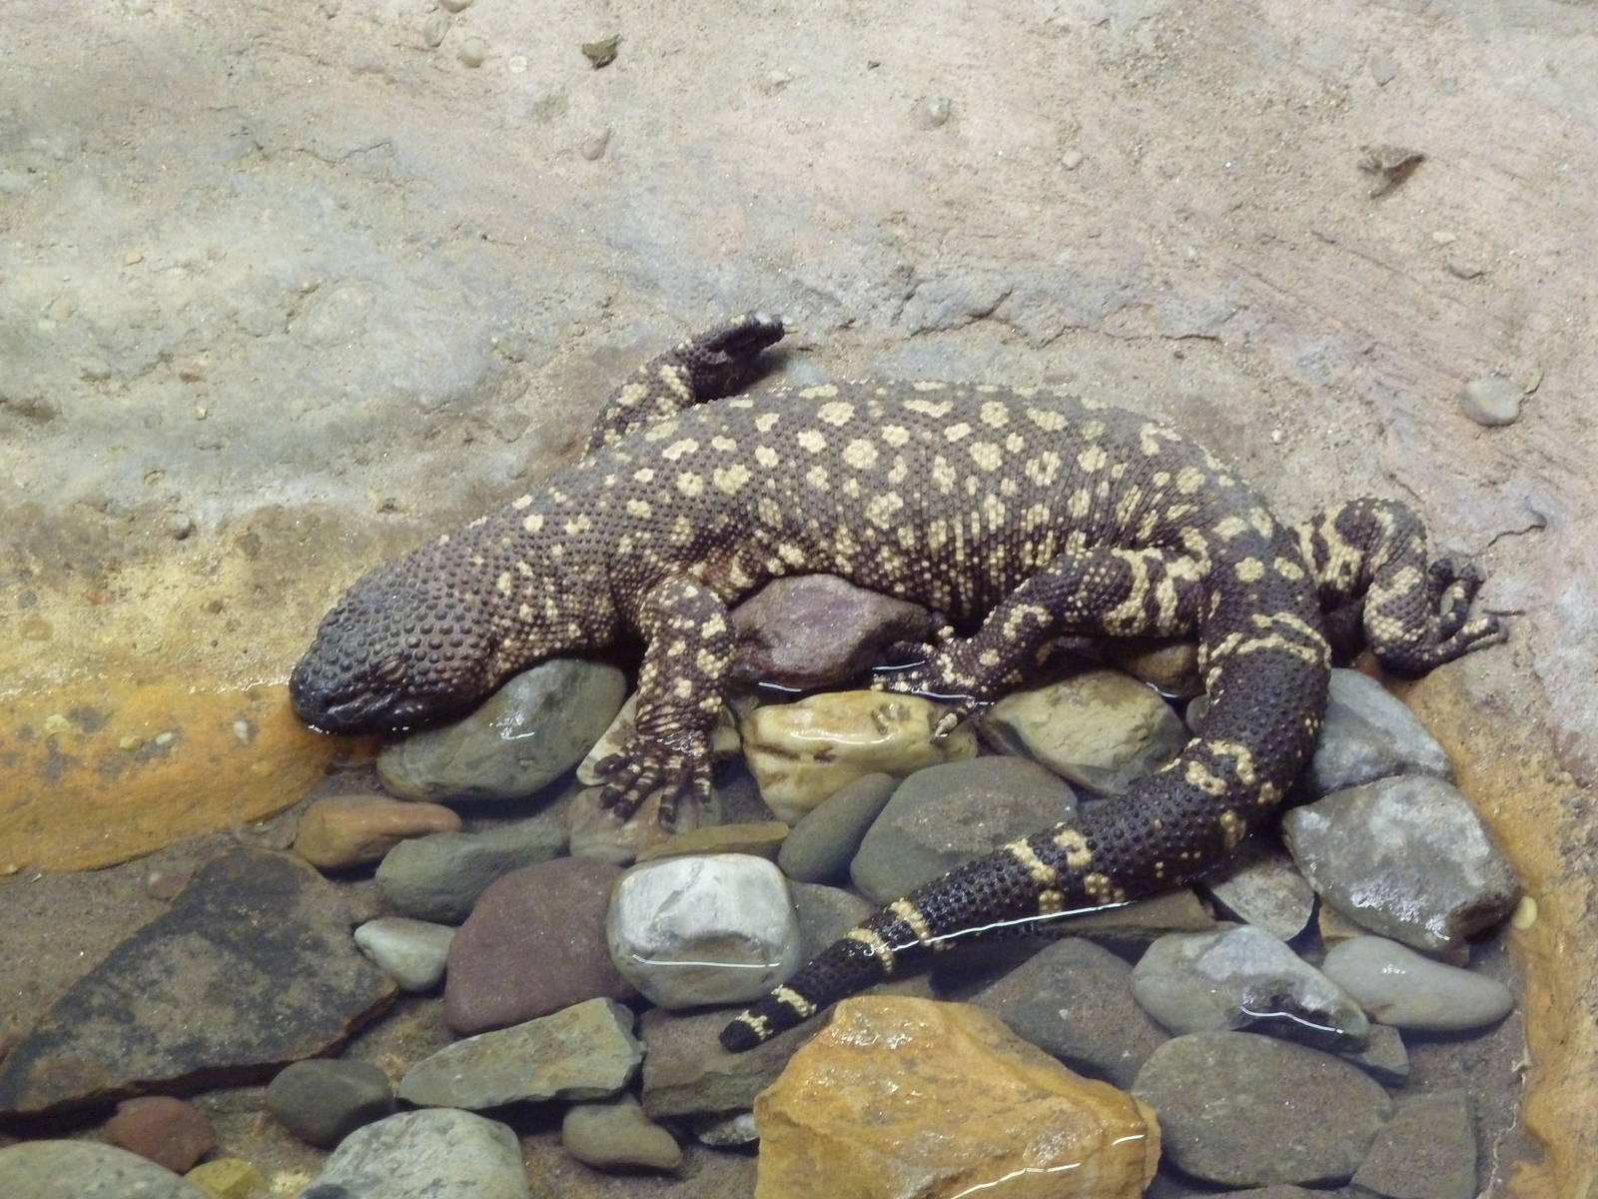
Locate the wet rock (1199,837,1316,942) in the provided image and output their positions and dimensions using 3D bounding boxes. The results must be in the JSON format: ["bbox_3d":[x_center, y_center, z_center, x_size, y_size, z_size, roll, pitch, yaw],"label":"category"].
[{"bbox_3d":[0.147,0.092,2.168,0.039,0.020,0.038,14,44,15],"label":"wet rock"}]

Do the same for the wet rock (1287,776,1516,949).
[{"bbox_3d":[0.193,0.085,2.176,0.070,0.041,0.060,-15,44,-16],"label":"wet rock"}]

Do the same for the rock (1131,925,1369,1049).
[{"bbox_3d":[0.142,0.122,2.135,0.077,0.028,0.037,15,44,16],"label":"rock"}]

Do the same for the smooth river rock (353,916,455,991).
[{"bbox_3d":[-0.124,0.112,2.146,0.035,0.019,0.023,12,43,13],"label":"smooth river rock"}]

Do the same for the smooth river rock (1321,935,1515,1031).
[{"bbox_3d":[0.195,0.121,2.136,0.062,0.021,0.028,14,44,15],"label":"smooth river rock"}]

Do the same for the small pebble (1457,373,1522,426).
[{"bbox_3d":[0.236,-0.068,2.314,0.022,0.013,0.019,0,42,0],"label":"small pebble"}]

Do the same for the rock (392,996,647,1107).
[{"bbox_3d":[-0.087,0.141,2.113,0.077,0.019,0.033,-11,43,-12],"label":"rock"}]

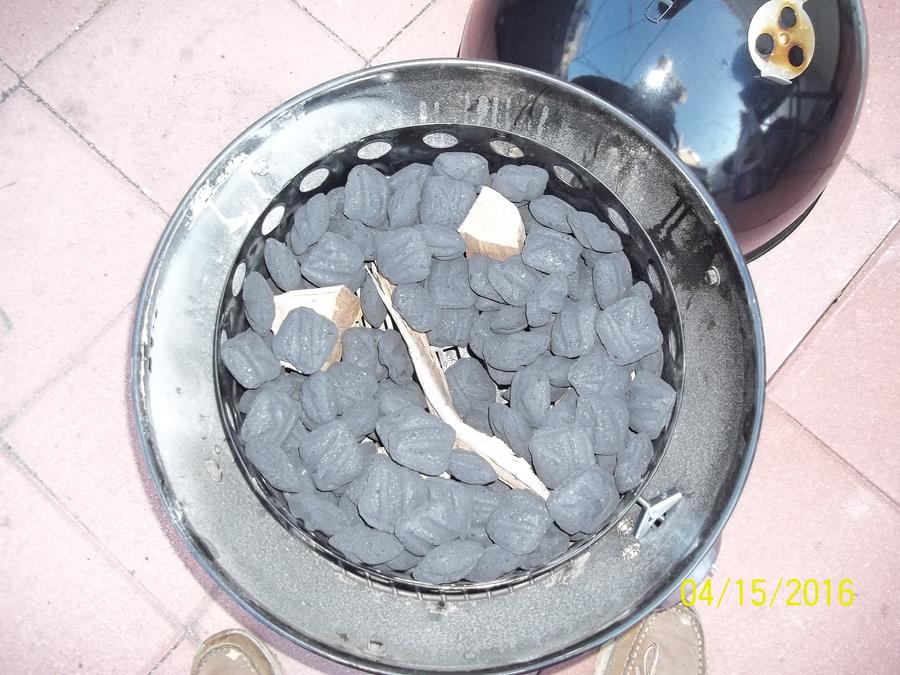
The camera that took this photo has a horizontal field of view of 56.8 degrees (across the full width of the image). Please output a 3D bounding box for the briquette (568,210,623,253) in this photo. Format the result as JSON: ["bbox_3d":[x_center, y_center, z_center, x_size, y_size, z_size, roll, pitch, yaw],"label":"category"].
[{"bbox_3d":[0.129,-0.093,0.732,0.054,0.052,0.027,34,122,1],"label":"briquette"}]

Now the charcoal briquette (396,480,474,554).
[{"bbox_3d":[-0.013,0.145,0.671,0.055,0.030,0.055,-17,63,-21],"label":"charcoal briquette"}]

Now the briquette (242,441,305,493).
[{"bbox_3d":[-0.148,0.108,0.700,0.053,0.028,0.052,40,60,0],"label":"briquette"}]

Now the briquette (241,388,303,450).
[{"bbox_3d":[-0.144,0.064,0.666,0.030,0.047,0.049,11,70,45],"label":"briquette"}]

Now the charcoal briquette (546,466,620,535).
[{"bbox_3d":[0.104,0.129,0.660,0.050,0.029,0.050,-41,59,0],"label":"charcoal briquette"}]

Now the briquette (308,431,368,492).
[{"bbox_3d":[-0.092,0.095,0.659,0.050,0.030,0.050,37,92,2],"label":"briquette"}]

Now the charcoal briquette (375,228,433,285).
[{"bbox_3d":[-0.040,-0.070,0.709,0.050,0.029,0.050,-14,85,-1],"label":"charcoal briquette"}]

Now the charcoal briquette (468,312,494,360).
[{"bbox_3d":[0.039,0.000,0.738,0.050,0.030,0.050,0,90,23],"label":"charcoal briquette"}]

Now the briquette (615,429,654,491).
[{"bbox_3d":[0.152,0.102,0.684,0.029,0.050,0.050,18,90,-2],"label":"briquette"}]

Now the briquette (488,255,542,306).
[{"bbox_3d":[0.058,-0.050,0.729,0.052,0.029,0.052,46,58,1],"label":"briquette"}]

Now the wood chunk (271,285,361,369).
[{"bbox_3d":[-0.117,-0.008,0.716,0.069,0.045,0.065,-8,96,-20],"label":"wood chunk"}]

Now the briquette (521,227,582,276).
[{"bbox_3d":[0.088,-0.075,0.719,0.050,0.029,0.050,9,89,2],"label":"briquette"}]

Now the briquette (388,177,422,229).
[{"bbox_3d":[-0.037,-0.117,0.723,0.050,0.030,0.050,31,118,41],"label":"briquette"}]

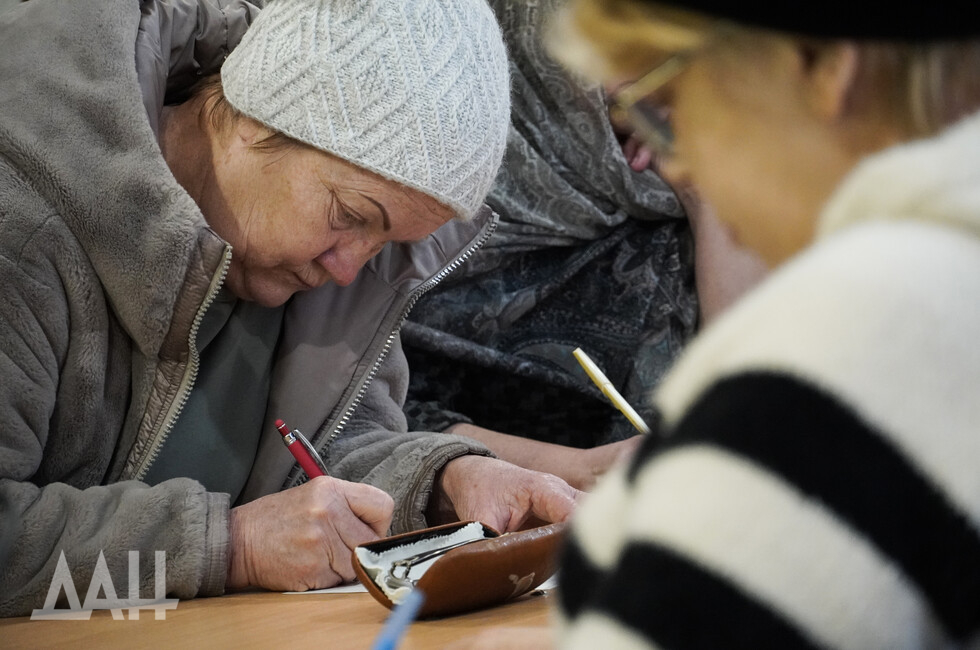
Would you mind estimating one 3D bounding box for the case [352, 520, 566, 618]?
[{"bbox_3d":[-0.014,0.181,3.570,0.093,0.055,0.162,8,11,44],"label":"case"}]

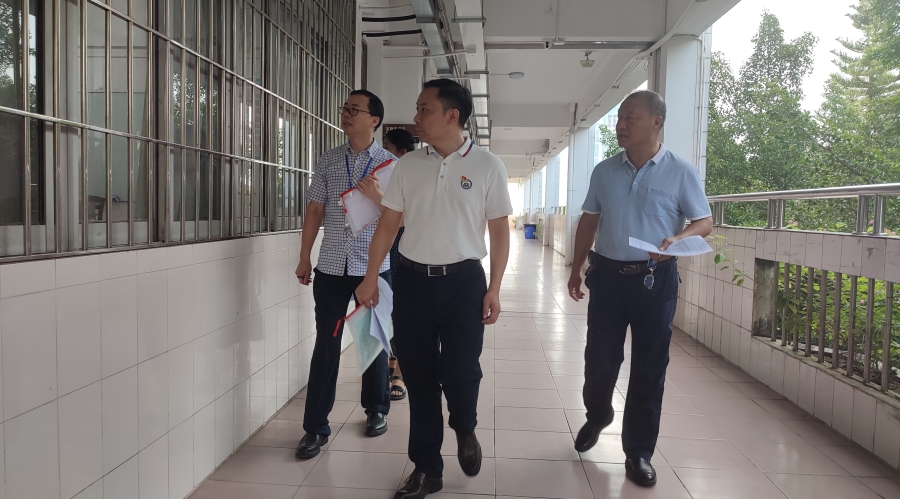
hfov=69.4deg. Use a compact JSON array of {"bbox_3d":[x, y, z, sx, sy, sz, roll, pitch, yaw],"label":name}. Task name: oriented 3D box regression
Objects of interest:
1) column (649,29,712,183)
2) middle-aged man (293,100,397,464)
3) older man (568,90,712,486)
[{"bbox_3d":[2.409,-0.698,6.860,0.440,2.950,0.480,2,4,4],"label":"column"},{"bbox_3d":[-0.475,0.082,3.231,0.540,1.710,0.520,2,4,4],"label":"middle-aged man"},{"bbox_3d":[0.830,0.142,2.913,0.580,1.690,0.500,2,4,14],"label":"older man"}]

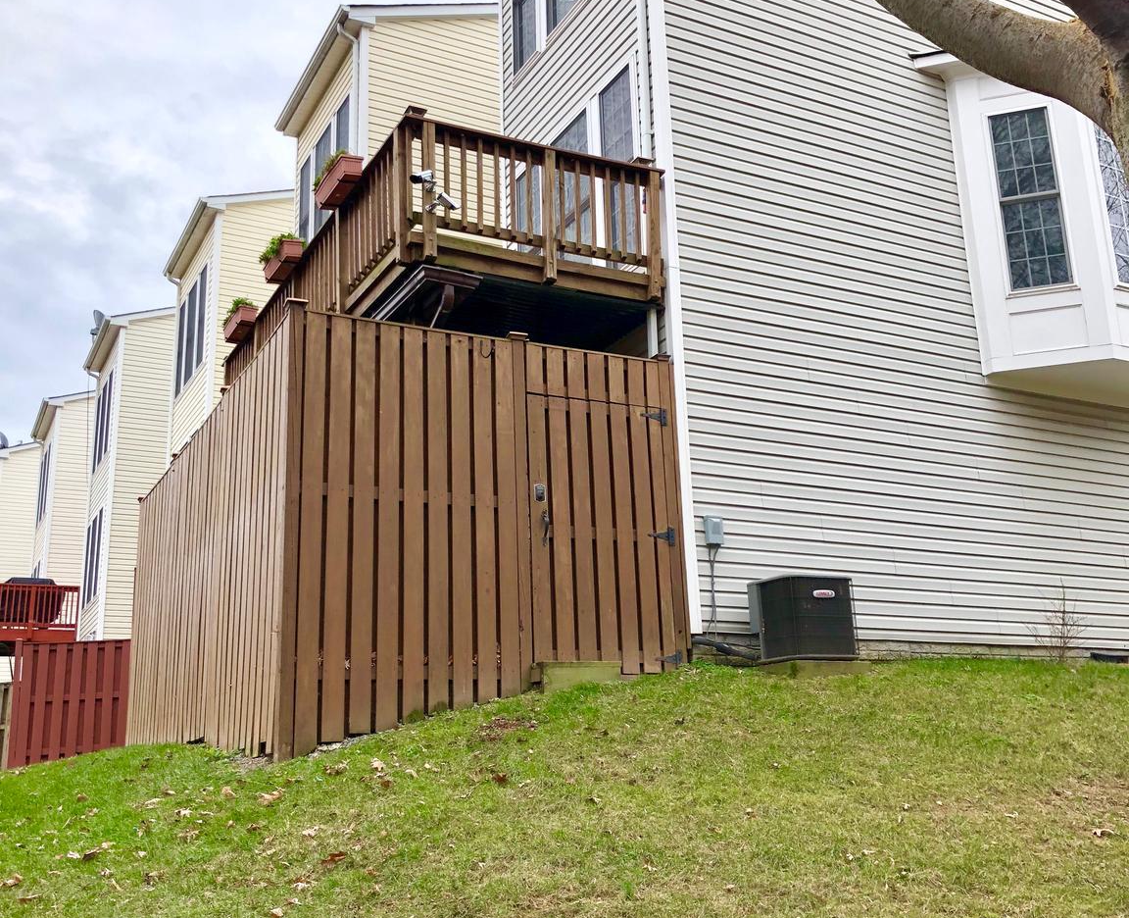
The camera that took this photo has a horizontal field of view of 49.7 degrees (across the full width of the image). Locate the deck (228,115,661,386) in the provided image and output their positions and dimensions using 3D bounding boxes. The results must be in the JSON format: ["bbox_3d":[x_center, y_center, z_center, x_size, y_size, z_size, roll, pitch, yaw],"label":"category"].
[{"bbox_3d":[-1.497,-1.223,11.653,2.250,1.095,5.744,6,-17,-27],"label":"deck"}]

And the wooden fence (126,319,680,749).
[{"bbox_3d":[-1.809,1.234,10.853,3.025,2.987,5.863,6,-17,-27],"label":"wooden fence"}]

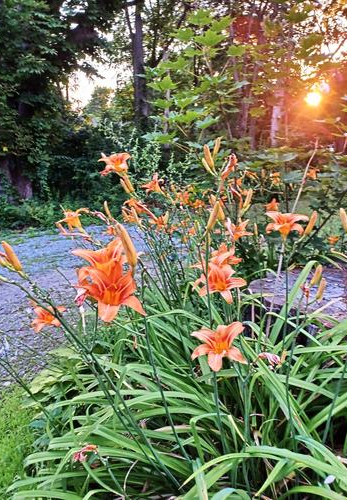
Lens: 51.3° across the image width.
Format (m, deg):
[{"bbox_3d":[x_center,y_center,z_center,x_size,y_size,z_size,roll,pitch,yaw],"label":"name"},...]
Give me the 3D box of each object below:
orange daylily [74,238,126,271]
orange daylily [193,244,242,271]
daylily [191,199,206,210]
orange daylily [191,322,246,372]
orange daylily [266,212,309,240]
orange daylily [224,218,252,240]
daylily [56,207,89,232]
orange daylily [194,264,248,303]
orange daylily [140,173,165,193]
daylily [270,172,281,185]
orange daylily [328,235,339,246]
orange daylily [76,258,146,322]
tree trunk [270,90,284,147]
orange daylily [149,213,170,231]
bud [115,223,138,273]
[{"bbox_3d":[-0.147,0.015,0.710,0.105,0.080,0.090,6,-7,24],"label":"orange daylily"},{"bbox_3d":[0.106,0.025,0.870,0.120,0.085,0.095,0,-3,0],"label":"orange daylily"},{"bbox_3d":[0.132,-0.239,1.900,0.085,0.068,0.080,0,-3,0],"label":"daylily"},{"bbox_3d":[0.093,0.203,0.750,0.113,0.092,0.080,0,-2,0],"label":"orange daylily"},{"bbox_3d":[0.306,-0.063,0.970,0.113,0.077,0.105,0,4,0],"label":"orange daylily"},{"bbox_3d":[0.216,-0.067,1.200,0.095,0.080,0.085,-6,-2,-24],"label":"orange daylily"},{"bbox_3d":[-0.308,-0.090,1.100,0.085,0.070,0.085,-12,18,-43],"label":"daylily"},{"bbox_3d":[0.104,0.074,0.800,0.115,0.097,0.080,-1,-18,-5],"label":"orange daylily"},{"bbox_3d":[-0.076,-0.239,1.300,0.080,0.077,0.080,-6,14,-23],"label":"orange daylily"},{"bbox_3d":[0.706,-0.495,2.500,0.075,0.080,0.070,3,13,11],"label":"daylily"},{"bbox_3d":[1.108,-0.066,2.500,0.075,0.075,0.070,3,13,11],"label":"orange daylily"},{"bbox_3d":[-0.113,0.074,0.660,0.125,0.110,0.085,-1,-18,-5],"label":"orange daylily"},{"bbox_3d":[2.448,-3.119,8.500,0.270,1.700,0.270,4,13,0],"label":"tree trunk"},{"bbox_3d":[-0.053,-0.109,1.380,0.080,0.065,0.075,8,15,30],"label":"orange daylily"},{"bbox_3d":[-0.075,-0.004,0.580,0.022,0.080,0.022,-22,3,0],"label":"bud"}]

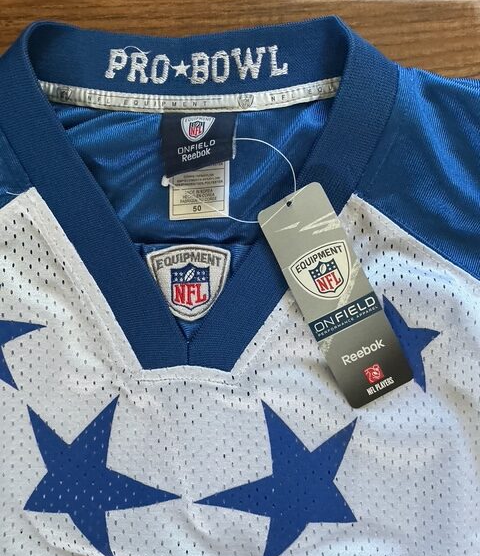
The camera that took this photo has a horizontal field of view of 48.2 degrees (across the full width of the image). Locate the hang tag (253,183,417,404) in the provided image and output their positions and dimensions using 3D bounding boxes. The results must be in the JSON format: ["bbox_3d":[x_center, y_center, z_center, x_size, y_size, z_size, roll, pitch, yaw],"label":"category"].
[{"bbox_3d":[0.064,0.011,0.355,0.046,0.002,0.143,-26,88,-1],"label":"hang tag"}]

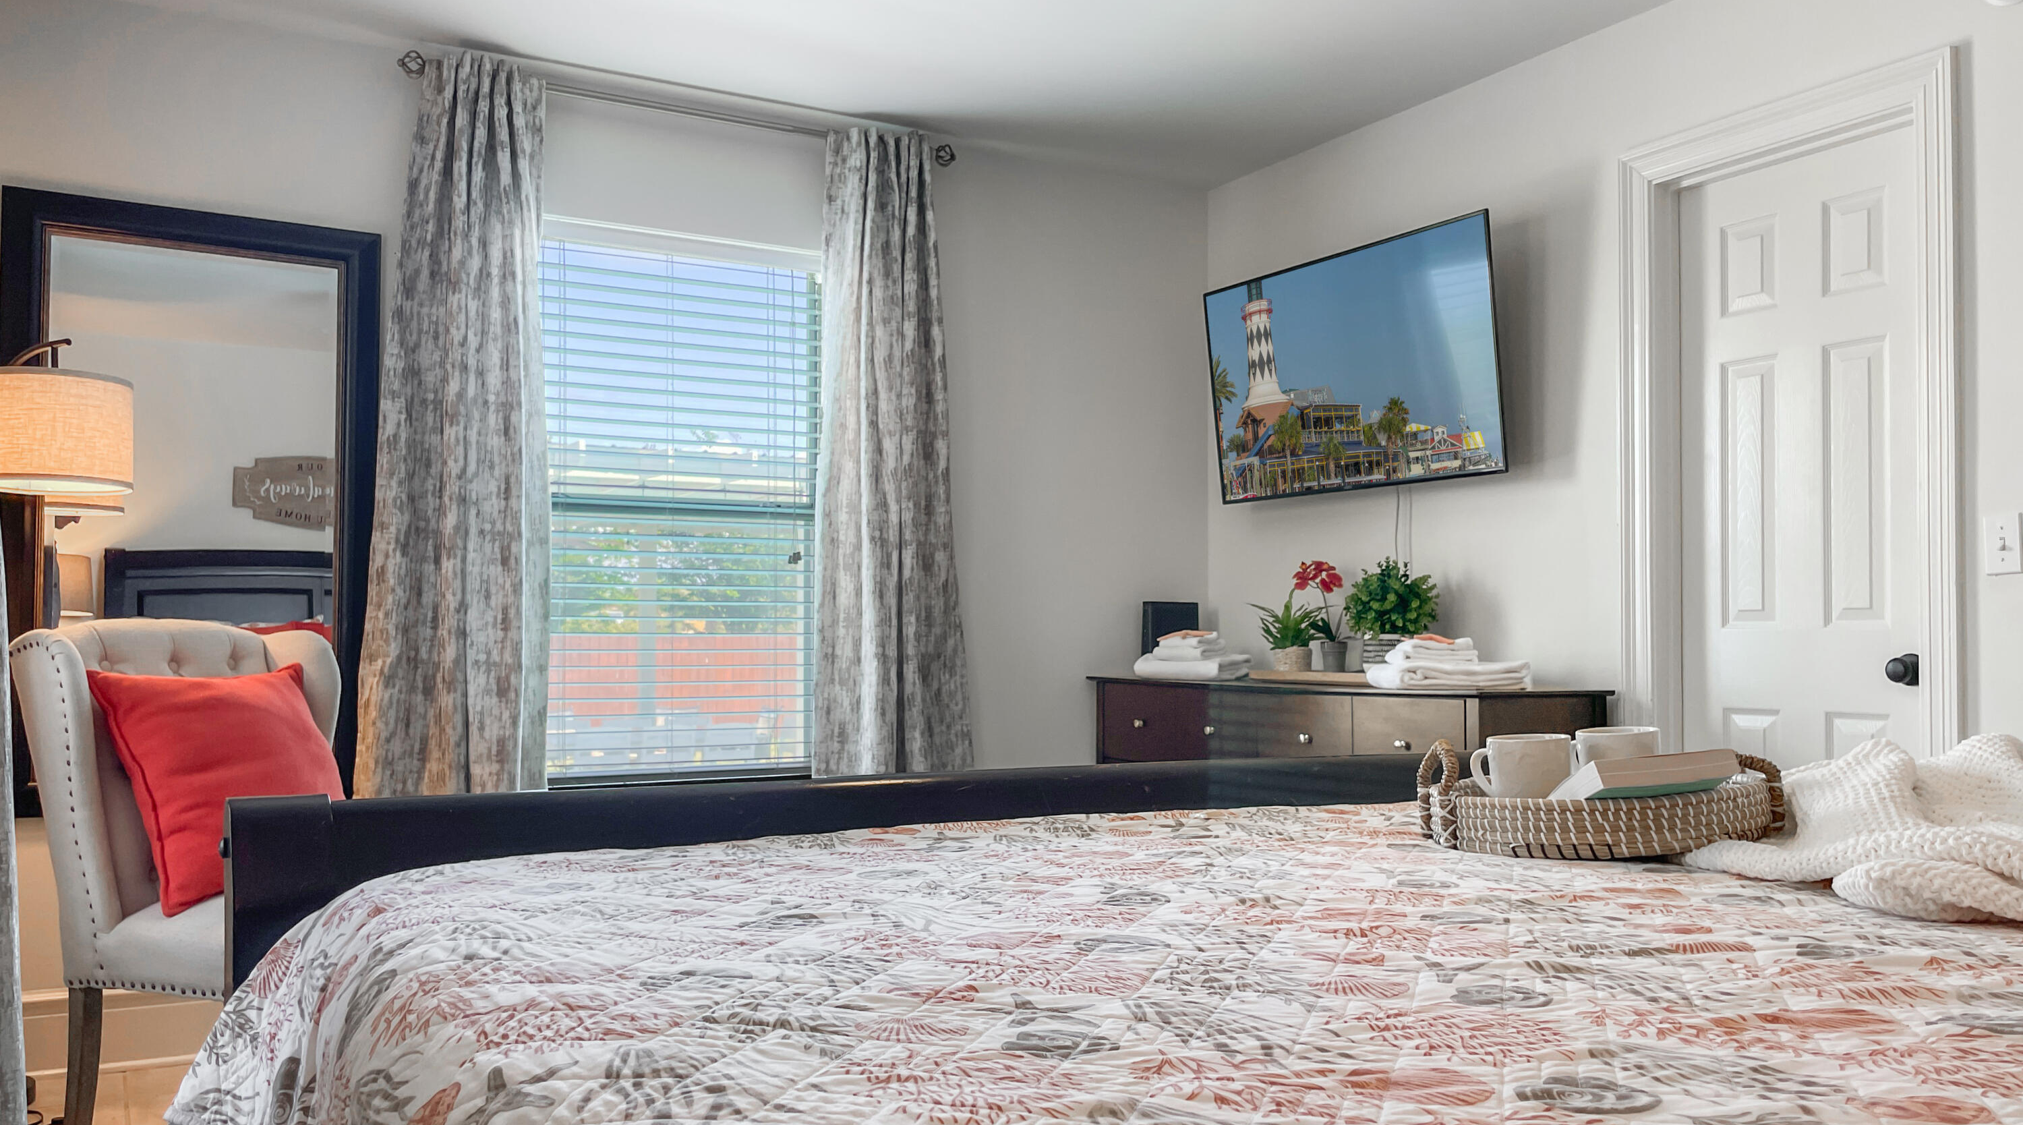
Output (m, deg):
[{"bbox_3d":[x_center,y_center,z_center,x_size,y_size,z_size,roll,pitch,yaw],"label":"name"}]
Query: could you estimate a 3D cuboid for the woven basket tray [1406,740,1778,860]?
[{"bbox_3d":[0.645,0.250,1.670,0.420,0.110,0.320,1,-2,-18],"label":"woven basket tray"}]

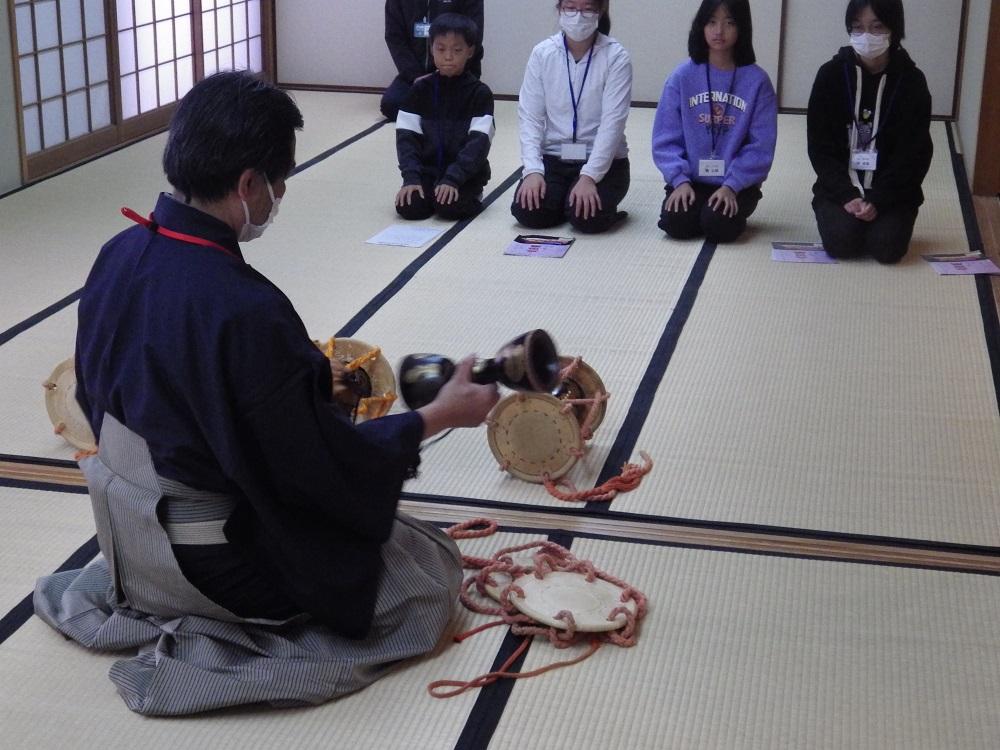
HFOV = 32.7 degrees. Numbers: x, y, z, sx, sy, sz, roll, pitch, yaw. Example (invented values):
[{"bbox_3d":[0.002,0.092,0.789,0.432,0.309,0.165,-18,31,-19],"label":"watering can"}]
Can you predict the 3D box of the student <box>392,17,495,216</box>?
[{"bbox_3d":[-0.219,-0.980,6.395,0.400,0.715,0.520,6,18,15],"label":"student"}]

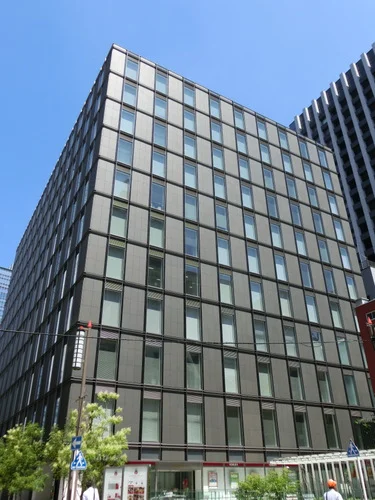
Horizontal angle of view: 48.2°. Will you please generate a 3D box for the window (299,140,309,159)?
[{"bbox_3d":[15.603,-13.271,55.743,1.280,2.860,0.150,15,-33,-26],"label":"window"}]

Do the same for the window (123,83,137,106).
[{"bbox_3d":[-5.869,-15.749,42.862,1.280,2.860,0.150,15,-33,-26],"label":"window"}]

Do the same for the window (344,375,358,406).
[{"bbox_3d":[16.055,13.754,41.202,1.370,2.850,0.150,15,-33,-26],"label":"window"}]

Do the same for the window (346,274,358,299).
[{"bbox_3d":[19.231,4.412,49.078,1.380,2.840,0.180,15,-33,-26],"label":"window"}]

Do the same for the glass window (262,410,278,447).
[{"bbox_3d":[6.739,14.498,34.669,1.320,2.900,0.150,15,-33,-26],"label":"glass window"}]

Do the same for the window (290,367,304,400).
[{"bbox_3d":[9.938,12.222,38.450,1.380,2.840,0.180,15,-33,-26],"label":"window"}]

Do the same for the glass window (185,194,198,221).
[{"bbox_3d":[0.340,-4.196,41.306,1.380,2.840,0.180,15,-33,-26],"label":"glass window"}]

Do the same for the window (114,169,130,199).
[{"bbox_3d":[-5.858,-5.791,37.537,1.370,2.850,0.150,15,-33,-26],"label":"window"}]

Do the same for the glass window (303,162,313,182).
[{"bbox_3d":[15.643,-9.833,53.806,1.280,2.860,0.150,15,-33,-26],"label":"glass window"}]

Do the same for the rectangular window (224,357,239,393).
[{"bbox_3d":[3.554,10.147,33.951,1.382,2.800,0.150,15,-33,-26],"label":"rectangular window"}]

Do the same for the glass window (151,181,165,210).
[{"bbox_3d":[-2.767,-5.011,39.257,1.300,2.850,0.150,15,-33,-26],"label":"glass window"}]

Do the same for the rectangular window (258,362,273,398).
[{"bbox_3d":[6.782,11.223,36.554,1.300,2.850,0.150,15,-33,-26],"label":"rectangular window"}]

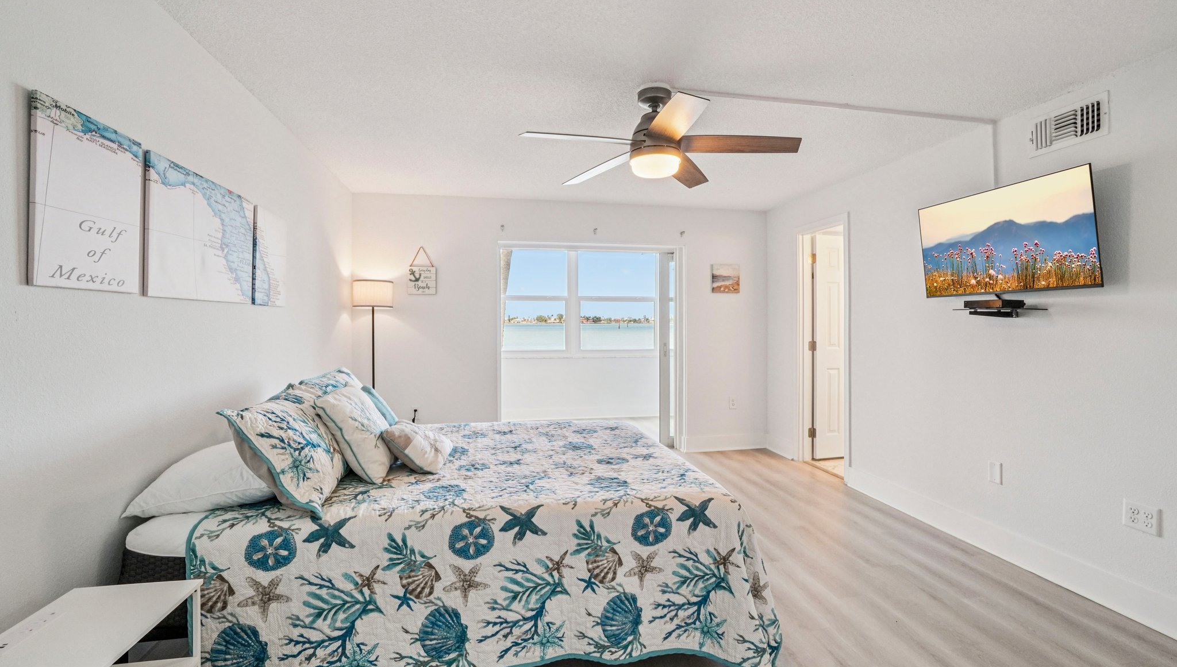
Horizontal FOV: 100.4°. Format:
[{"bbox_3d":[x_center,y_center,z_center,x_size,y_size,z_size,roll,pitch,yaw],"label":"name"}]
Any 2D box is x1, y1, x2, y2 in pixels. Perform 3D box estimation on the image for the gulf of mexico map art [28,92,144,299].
[{"bbox_3d":[-1.411,-0.360,1.390,0.025,0.499,0.380,-1,1,-12],"label":"gulf of mexico map art"}]

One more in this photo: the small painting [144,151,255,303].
[{"bbox_3d":[-1.535,-0.371,1.977,0.025,0.486,0.741,-1,1,-12],"label":"small painting"}]

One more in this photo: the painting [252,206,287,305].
[{"bbox_3d":[-1.657,-0.387,2.549,0.025,0.489,0.360,-1,1,-12],"label":"painting"}]

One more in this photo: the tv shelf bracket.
[{"bbox_3d":[2.193,-0.113,2.640,0.210,0.058,0.330,0,1,-11],"label":"tv shelf bracket"}]

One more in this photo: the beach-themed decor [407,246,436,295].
[{"bbox_3d":[-1.464,-0.549,4.315,0.243,0.420,0.015,-1,1,-12],"label":"beach-themed decor"}]

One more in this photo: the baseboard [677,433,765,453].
[{"bbox_3d":[1.377,1.105,4.948,0.920,0.150,0.017,0,1,-11],"label":"baseboard"}]

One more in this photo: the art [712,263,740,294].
[{"bbox_3d":[1.377,-0.545,4.912,0.295,0.289,0.025,-1,1,-12],"label":"art"}]

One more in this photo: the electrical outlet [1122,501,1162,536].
[{"bbox_3d":[2.409,0.804,2.136,0.010,0.115,0.116,0,1,-11],"label":"electrical outlet"}]

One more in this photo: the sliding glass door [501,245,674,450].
[{"bbox_3d":[0.039,0.177,4.726,1.740,2.005,0.100,-1,1,-12],"label":"sliding glass door"}]

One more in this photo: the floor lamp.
[{"bbox_3d":[-1.774,0.380,4.058,0.350,1.670,0.350,0,1,-11],"label":"floor lamp"}]

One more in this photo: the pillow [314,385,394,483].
[{"bbox_3d":[-1.037,0.432,2.238,0.160,0.430,0.430,-36,7,-9],"label":"pillow"}]

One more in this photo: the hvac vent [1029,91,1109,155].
[{"bbox_3d":[2.332,-1.017,2.404,0.020,0.202,0.340,-1,1,-12],"label":"hvac vent"}]

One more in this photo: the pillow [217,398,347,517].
[{"bbox_3d":[-1.137,0.438,2.019,0.510,0.190,0.670,43,-2,-3],"label":"pillow"}]

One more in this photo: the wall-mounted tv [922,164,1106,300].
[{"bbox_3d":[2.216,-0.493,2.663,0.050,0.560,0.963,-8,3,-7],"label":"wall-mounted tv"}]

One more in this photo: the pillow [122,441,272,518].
[{"bbox_3d":[-1.314,0.510,1.947,0.500,0.190,0.680,0,1,-11],"label":"pillow"}]

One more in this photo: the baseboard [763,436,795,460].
[{"bbox_3d":[1.890,1.113,4.834,0.015,0.145,0.445,-1,1,-12],"label":"baseboard"}]

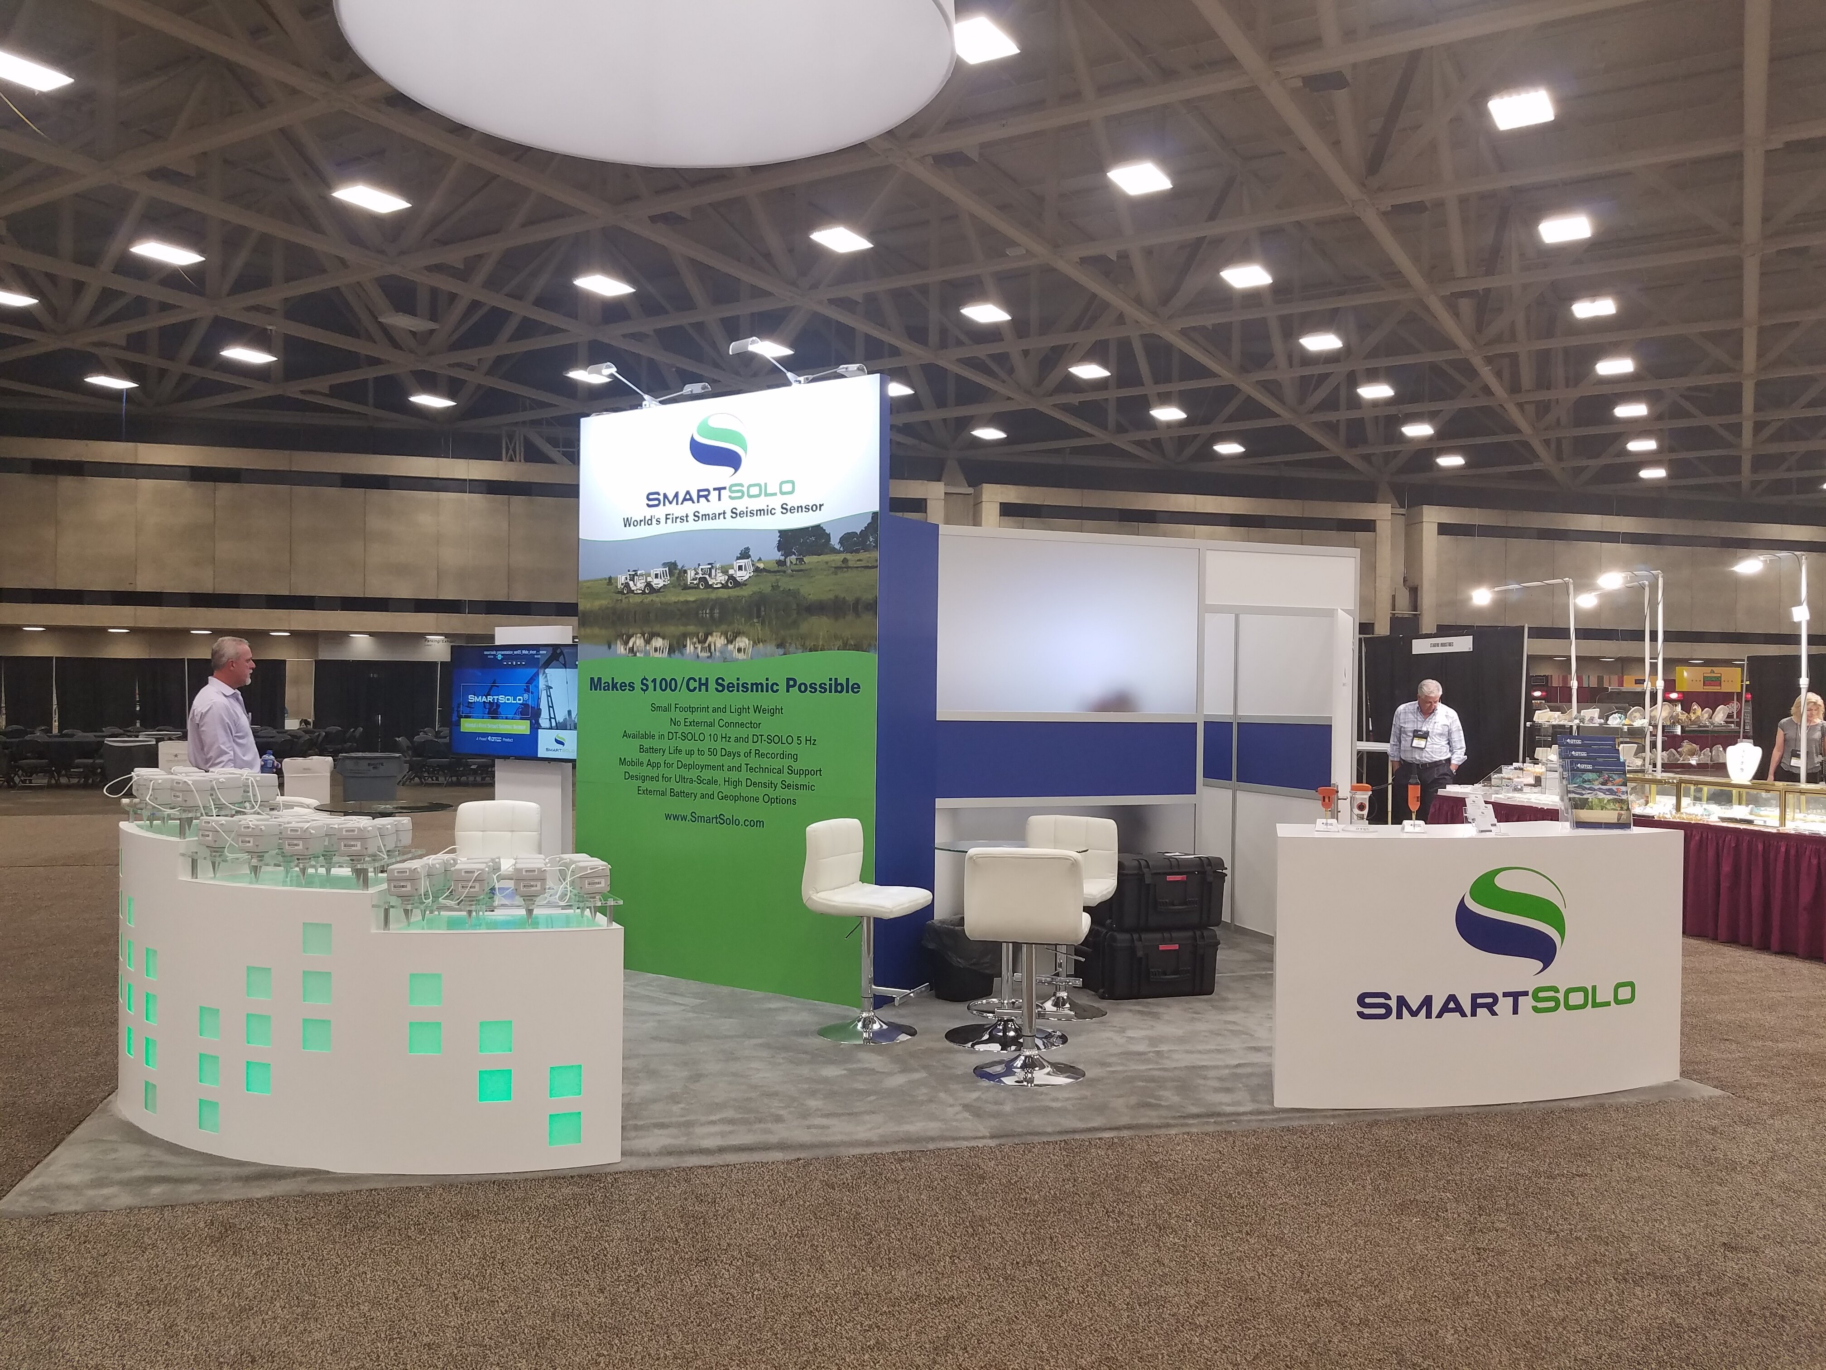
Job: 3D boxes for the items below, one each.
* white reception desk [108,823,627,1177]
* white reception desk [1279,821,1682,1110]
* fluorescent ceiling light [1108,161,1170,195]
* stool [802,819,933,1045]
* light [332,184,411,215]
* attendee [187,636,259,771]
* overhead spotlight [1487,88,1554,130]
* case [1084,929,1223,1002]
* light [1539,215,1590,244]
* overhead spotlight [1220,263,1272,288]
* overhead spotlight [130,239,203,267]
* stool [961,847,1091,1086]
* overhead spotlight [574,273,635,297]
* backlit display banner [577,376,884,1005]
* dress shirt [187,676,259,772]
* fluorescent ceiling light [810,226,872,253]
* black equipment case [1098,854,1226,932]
[{"bbox_3d":[-1.991,1.042,4.796,2.157,1.025,0.731,1,0,18],"label":"white reception desk"},{"bbox_3d":[2.193,1.086,5.508,1.800,1.000,0.580,1,0,-14],"label":"white reception desk"},{"bbox_3d":[4.103,-9.154,24.725,0.780,0.120,1.200,1,0,31],"label":"fluorescent ceiling light"},{"bbox_3d":[-0.198,1.104,6.292,0.520,0.965,0.455,1,0,21],"label":"stool"},{"bbox_3d":[-10.139,-9.147,25.739,0.800,0.130,1.200,0,0,31],"label":"light"},{"bbox_3d":[-3.328,0.662,6.595,0.360,1.778,0.500,1,0,-19],"label":"attendee"},{"bbox_3d":[9.609,-9.097,21.609,0.780,0.120,1.200,1,0,31],"label":"overhead spotlight"},{"bbox_3d":[1.206,1.405,7.109,0.620,0.345,0.460,1,0,-16],"label":"case"},{"bbox_3d":[12.670,-8.867,26.635,0.800,0.130,1.200,0,0,31],"label":"light"},{"bbox_3d":[7.422,-9.104,30.490,0.780,0.120,1.200,1,0,31],"label":"overhead spotlight"},{"bbox_3d":[-16.076,-9.376,29.592,0.780,0.120,1.200,1,0,31],"label":"overhead spotlight"},{"bbox_3d":[0.480,1.102,5.567,0.460,0.930,0.500,1,0,13],"label":"stool"},{"bbox_3d":[-7.124,-9.269,31.711,0.780,0.120,1.200,1,0,31],"label":"overhead spotlight"},{"bbox_3d":[-1.027,0.029,7.349,2.102,3.110,0.085,0,0,33],"label":"backlit display banner"},{"bbox_3d":[-3.466,0.208,6.900,0.370,0.510,0.520,1,0,-24],"label":"dress shirt"},{"bbox_3d":[-1.429,-9.029,27.752,0.800,0.130,1.200,0,0,31],"label":"fluorescent ceiling light"},{"bbox_3d":[1.255,1.089,7.333,0.630,0.355,0.500,1,0,-19],"label":"black equipment case"}]

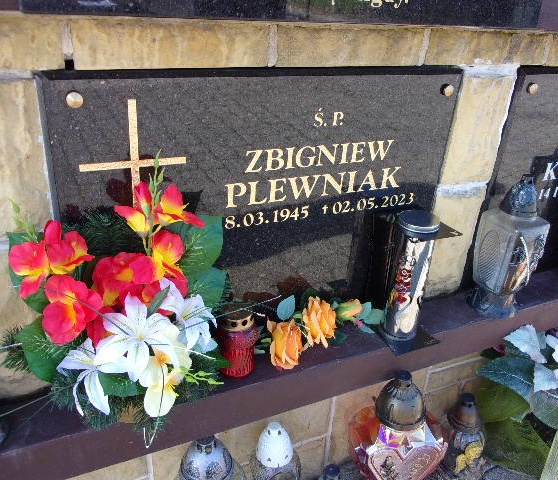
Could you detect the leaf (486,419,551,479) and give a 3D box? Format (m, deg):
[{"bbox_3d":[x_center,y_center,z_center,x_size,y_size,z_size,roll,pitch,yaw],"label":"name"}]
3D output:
[{"bbox_3d":[0.461,0.401,1.000,0.125,0.100,0.035,-2,28,-13],"label":"leaf"}]

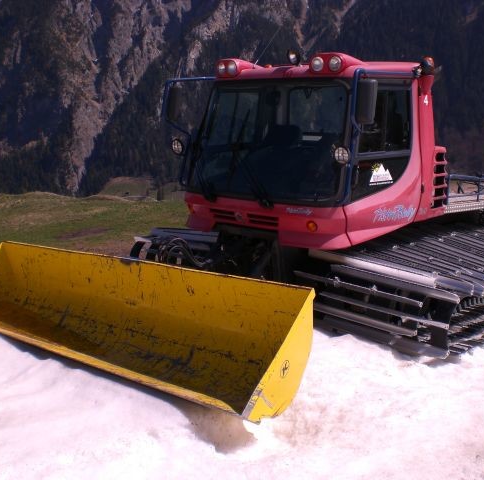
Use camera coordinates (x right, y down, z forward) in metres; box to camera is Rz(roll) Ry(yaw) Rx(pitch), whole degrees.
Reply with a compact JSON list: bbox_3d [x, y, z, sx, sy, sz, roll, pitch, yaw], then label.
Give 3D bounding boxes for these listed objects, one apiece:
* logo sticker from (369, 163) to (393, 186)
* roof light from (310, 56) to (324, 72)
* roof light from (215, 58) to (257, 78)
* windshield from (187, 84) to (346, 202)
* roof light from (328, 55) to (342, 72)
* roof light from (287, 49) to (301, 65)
[{"bbox_3d":[1.305,-0.617,6.618,0.390,0.220,0.010,-9,13,-42],"label":"logo sticker"},{"bbox_3d":[0.712,-1.614,6.467,0.128,0.140,0.085,8,13,40],"label":"roof light"},{"bbox_3d":[-0.059,-1.774,7.294,0.360,0.190,0.300,8,13,40],"label":"roof light"},{"bbox_3d":[0.217,-0.979,6.806,1.880,1.130,0.200,8,0,40],"label":"windshield"},{"bbox_3d":[0.863,-1.599,6.390,0.128,0.140,0.085,8,13,40],"label":"roof light"},{"bbox_3d":[0.502,-1.784,6.850,0.135,0.155,0.110,8,13,40],"label":"roof light"}]

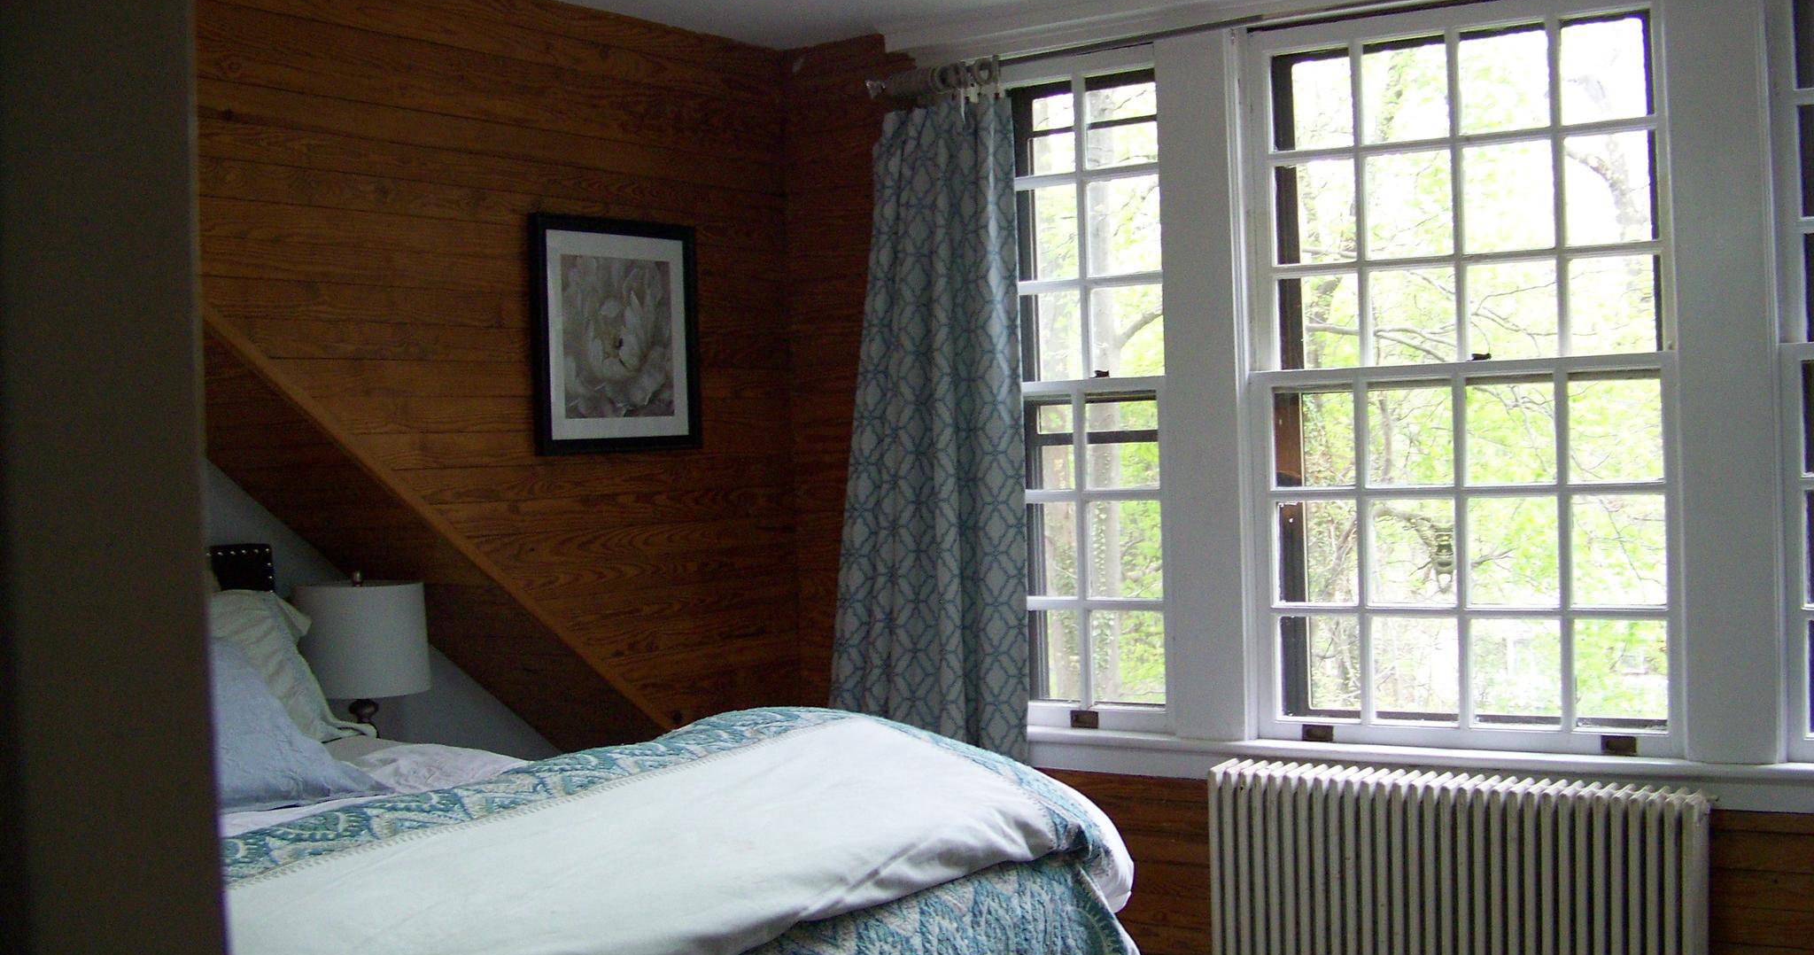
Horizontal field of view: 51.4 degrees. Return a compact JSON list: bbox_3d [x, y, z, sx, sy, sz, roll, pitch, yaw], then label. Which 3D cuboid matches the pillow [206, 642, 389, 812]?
[{"bbox_3d":[-1.529,0.540,4.083,0.660,0.460,0.170,-3,-41,-47],"label":"pillow"}]

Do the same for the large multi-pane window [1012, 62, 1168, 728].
[{"bbox_3d":[0.453,-0.208,4.887,0.490,1.700,0.100,-1,1,31],"label":"large multi-pane window"}]

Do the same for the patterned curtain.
[{"bbox_3d":[0.025,0.129,5.027,0.610,2.220,0.160,-1,1,31],"label":"patterned curtain"}]

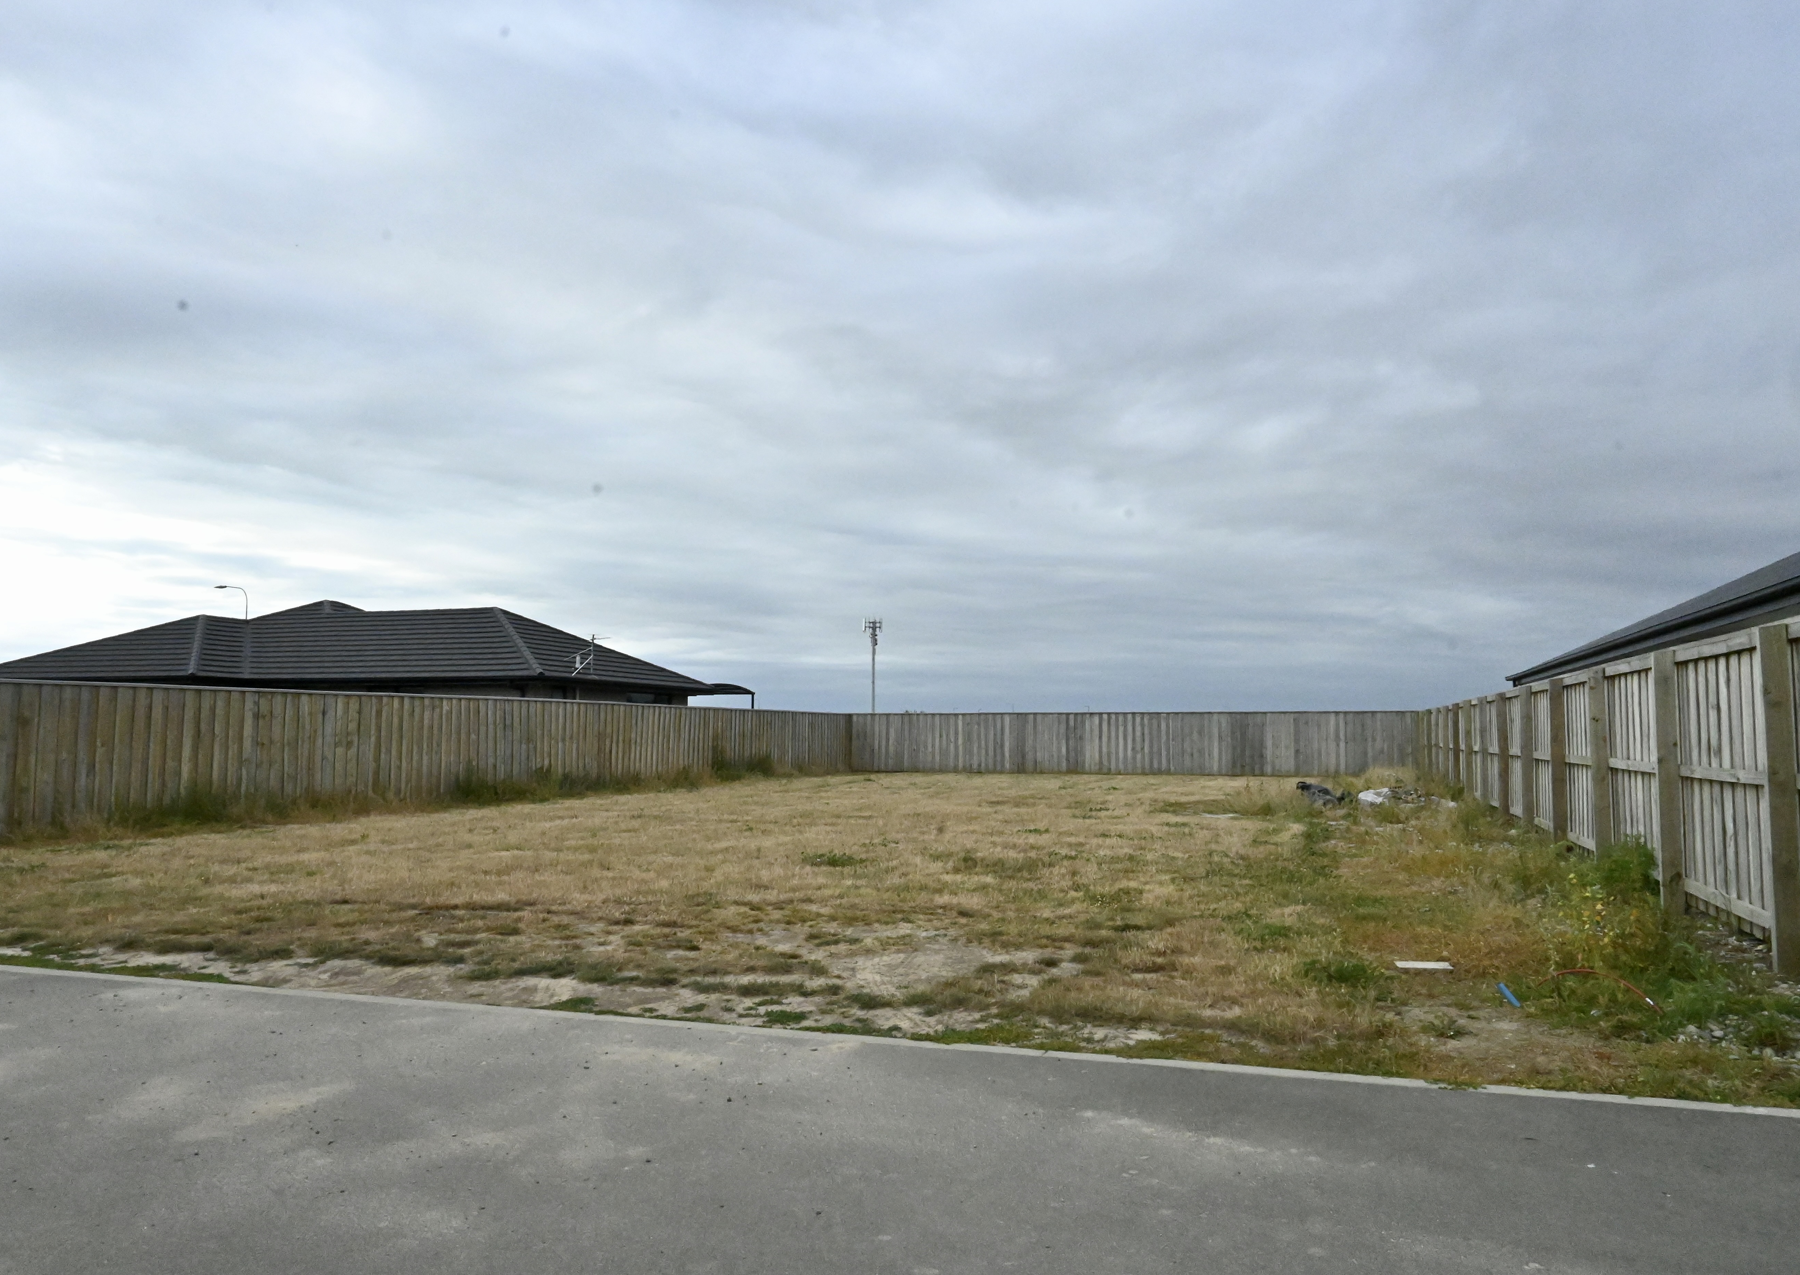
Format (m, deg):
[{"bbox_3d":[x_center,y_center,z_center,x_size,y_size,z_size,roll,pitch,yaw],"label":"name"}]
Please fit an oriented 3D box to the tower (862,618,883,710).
[{"bbox_3d":[-4.668,7.026,216.797,3.350,21.000,3.350,0,-4,0],"label":"tower"}]

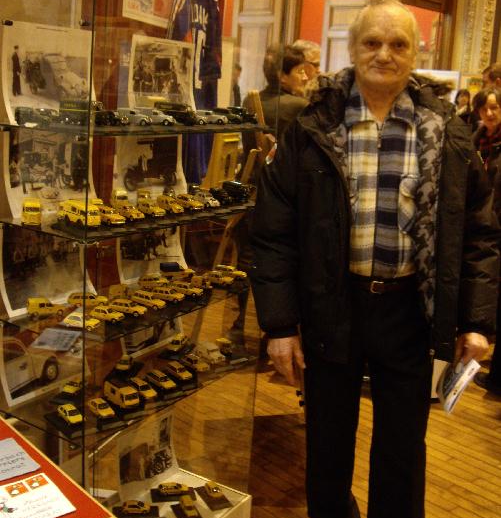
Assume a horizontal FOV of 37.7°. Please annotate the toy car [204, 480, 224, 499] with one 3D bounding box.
[{"bbox_3d":[-0.123,0.792,2.540,0.037,0.033,0.080,-4,16,-32],"label":"toy car"}]

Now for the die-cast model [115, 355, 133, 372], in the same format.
[{"bbox_3d":[-0.361,0.297,2.140,0.037,0.033,0.083,6,14,6],"label":"die-cast model"}]

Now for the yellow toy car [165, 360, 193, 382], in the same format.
[{"bbox_3d":[-0.200,0.320,2.098,0.037,0.032,0.086,-7,18,-40],"label":"yellow toy car"}]

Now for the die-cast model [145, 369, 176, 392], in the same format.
[{"bbox_3d":[-0.246,0.331,2.035,0.039,0.033,0.096,-7,18,-41],"label":"die-cast model"}]

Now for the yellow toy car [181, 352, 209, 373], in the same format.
[{"bbox_3d":[-0.161,0.305,2.172,0.038,0.033,0.092,-8,19,-42],"label":"yellow toy car"}]

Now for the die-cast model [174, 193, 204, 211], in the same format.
[{"bbox_3d":[-0.158,-0.149,1.928,0.036,0.034,0.089,-5,16,-35],"label":"die-cast model"}]

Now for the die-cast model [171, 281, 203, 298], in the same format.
[{"bbox_3d":[-0.187,0.080,2.143,0.095,0.033,0.037,14,16,35],"label":"die-cast model"}]

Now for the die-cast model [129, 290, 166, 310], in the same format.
[{"bbox_3d":[-0.263,0.105,1.876,0.098,0.035,0.038,15,17,39],"label":"die-cast model"}]

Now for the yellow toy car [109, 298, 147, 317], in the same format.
[{"bbox_3d":[-0.321,0.122,1.922,0.097,0.033,0.037,12,15,29],"label":"yellow toy car"}]

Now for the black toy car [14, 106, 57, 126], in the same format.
[{"bbox_3d":[-0.501,-0.336,1.720,0.096,0.044,0.040,10,14,23],"label":"black toy car"}]

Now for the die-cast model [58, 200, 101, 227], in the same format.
[{"bbox_3d":[-0.379,-0.101,1.621,0.102,0.050,0.044,16,18,42],"label":"die-cast model"}]

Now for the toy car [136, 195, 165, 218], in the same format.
[{"bbox_3d":[-0.246,-0.129,1.845,0.036,0.034,0.082,-9,19,-43],"label":"toy car"}]

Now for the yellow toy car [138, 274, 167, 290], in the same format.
[{"bbox_3d":[-0.291,0.060,2.195,0.090,0.034,0.037,4,13,-1],"label":"yellow toy car"}]

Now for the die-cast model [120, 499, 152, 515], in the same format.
[{"bbox_3d":[-0.370,0.809,2.389,0.088,0.034,0.039,2,13,-9],"label":"die-cast model"}]

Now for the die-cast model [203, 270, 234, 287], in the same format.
[{"bbox_3d":[-0.098,0.057,2.272,0.092,0.033,0.037,8,14,17],"label":"die-cast model"}]

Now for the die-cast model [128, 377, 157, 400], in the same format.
[{"bbox_3d":[-0.282,0.338,1.921,0.036,0.035,0.087,-6,16,-36],"label":"die-cast model"}]

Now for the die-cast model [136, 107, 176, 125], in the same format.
[{"bbox_3d":[-0.230,-0.346,1.780,0.088,0.037,0.036,12,15,30],"label":"die-cast model"}]

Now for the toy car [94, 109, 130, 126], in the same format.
[{"bbox_3d":[-0.316,-0.316,1.642,0.090,0.036,0.037,12,15,30],"label":"toy car"}]

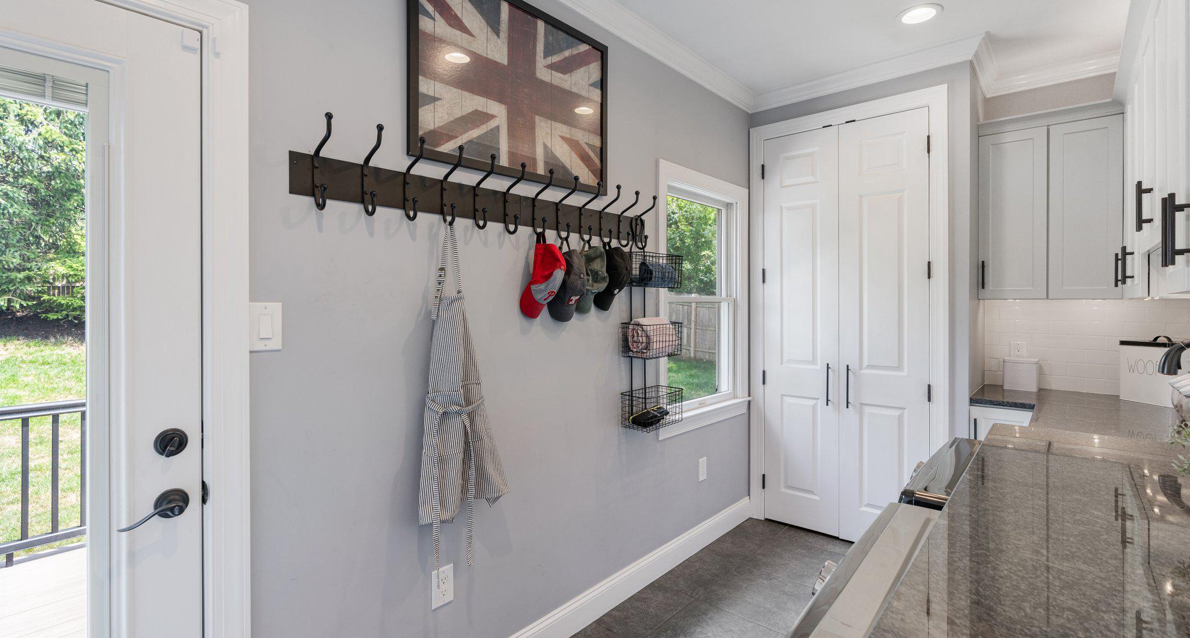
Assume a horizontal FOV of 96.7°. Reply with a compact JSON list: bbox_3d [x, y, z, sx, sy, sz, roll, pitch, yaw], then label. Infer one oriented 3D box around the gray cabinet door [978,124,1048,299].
[{"bbox_3d":[2.289,-0.568,2.901,0.295,0.920,0.021,1,1,41],"label":"gray cabinet door"}]

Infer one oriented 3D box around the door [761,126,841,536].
[{"bbox_3d":[1.274,0.071,3.268,0.452,2.432,0.038,1,1,41],"label":"door"}]

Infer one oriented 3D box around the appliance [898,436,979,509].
[{"bbox_3d":[1.227,0.887,1.280,0.770,0.970,0.686,1,1,42],"label":"appliance"}]

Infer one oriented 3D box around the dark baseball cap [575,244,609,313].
[{"bbox_3d":[-0.004,-0.156,2.201,0.170,0.270,0.135,0,9,-33],"label":"dark baseball cap"}]

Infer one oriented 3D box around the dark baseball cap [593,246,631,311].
[{"bbox_3d":[0.082,-0.171,2.260,0.130,0.260,0.155,14,8,31],"label":"dark baseball cap"}]

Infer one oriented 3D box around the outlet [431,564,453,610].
[{"bbox_3d":[-0.515,0.906,1.790,0.010,0.121,0.077,1,1,43],"label":"outlet"}]

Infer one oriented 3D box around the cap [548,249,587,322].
[{"bbox_3d":[-0.094,-0.130,2.099,0.170,0.270,0.135,0,7,-37],"label":"cap"}]

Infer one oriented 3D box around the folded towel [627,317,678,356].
[{"bbox_3d":[0.273,0.081,2.492,0.124,0.165,0.229,1,1,41],"label":"folded towel"}]

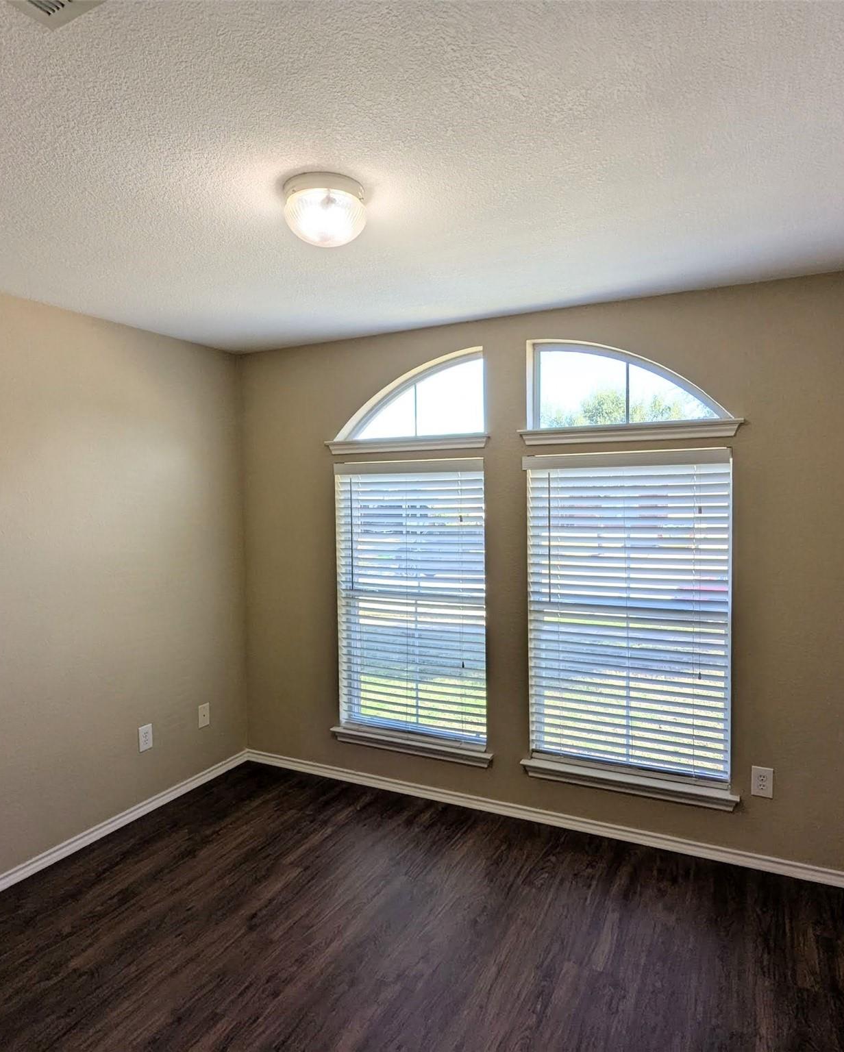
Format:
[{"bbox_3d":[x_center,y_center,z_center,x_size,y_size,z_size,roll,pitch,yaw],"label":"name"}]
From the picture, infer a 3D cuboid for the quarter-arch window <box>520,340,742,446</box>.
[{"bbox_3d":[0.911,-0.624,2.909,0.958,0.494,0.120,1,3,26],"label":"quarter-arch window"}]

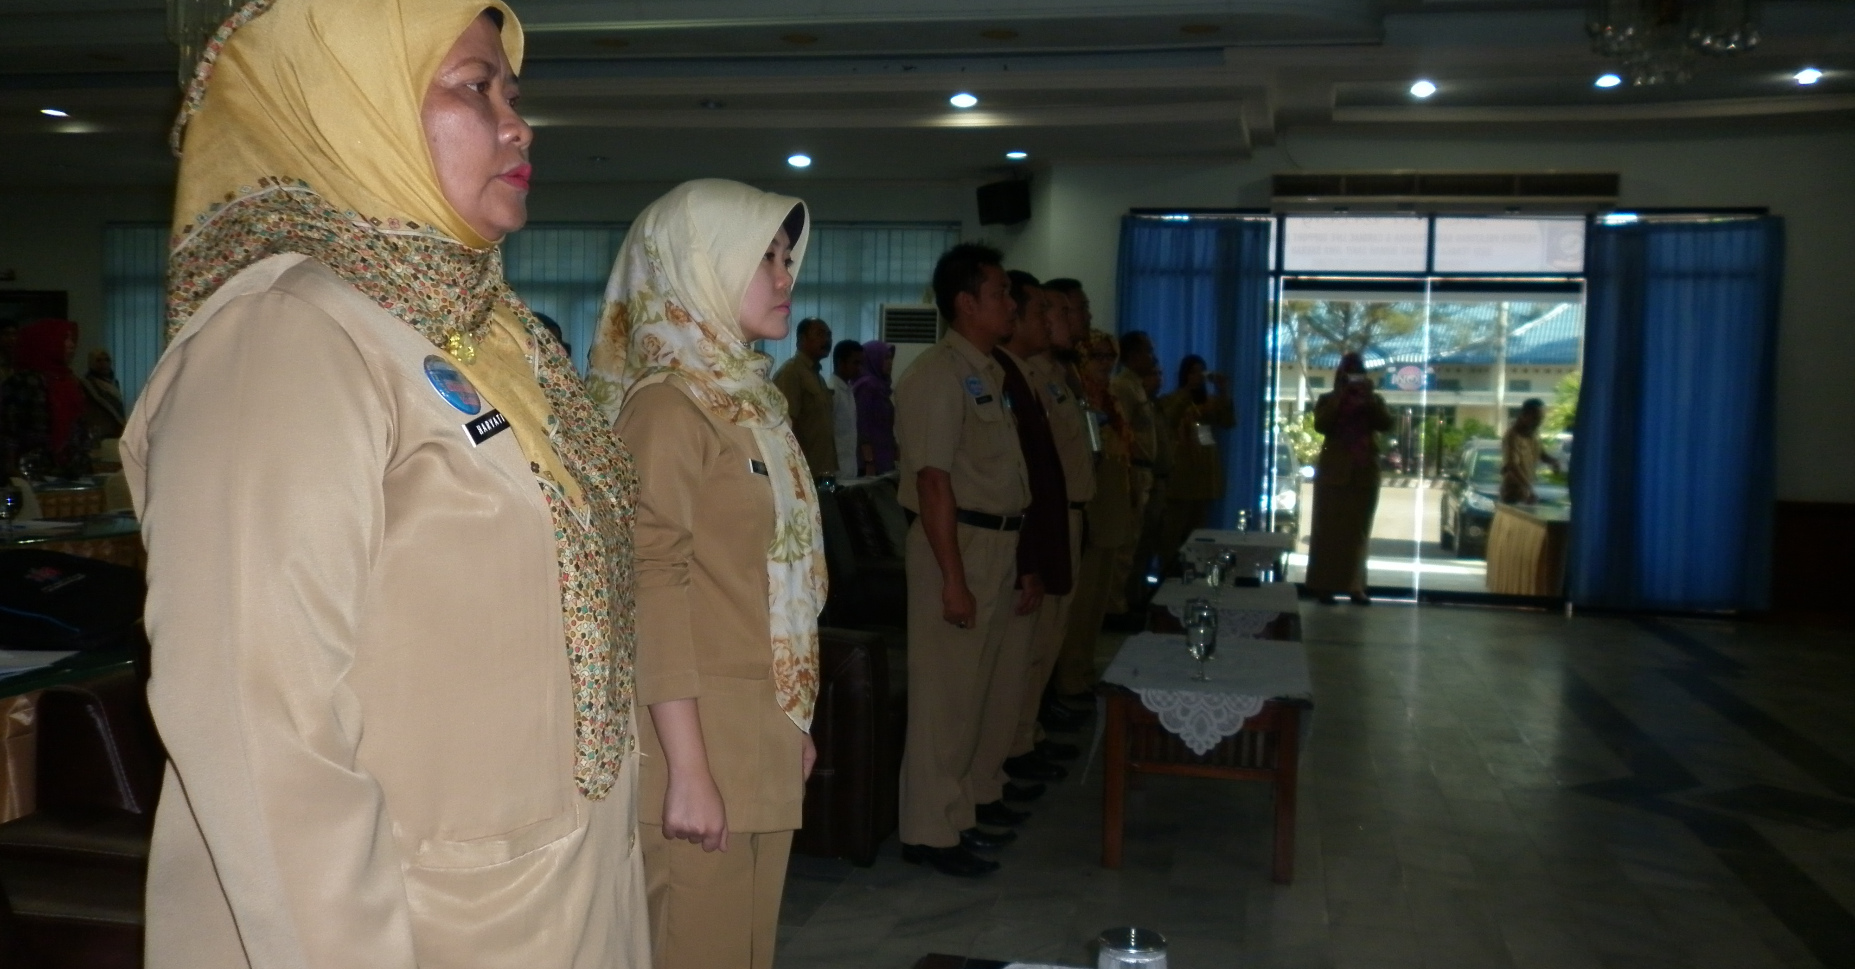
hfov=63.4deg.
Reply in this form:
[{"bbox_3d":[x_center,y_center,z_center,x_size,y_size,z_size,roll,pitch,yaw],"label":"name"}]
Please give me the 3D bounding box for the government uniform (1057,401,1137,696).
[{"bbox_3d":[0.712,0.269,6.429,0.330,1.300,0.460,2,3,13],"label":"government uniform"}]

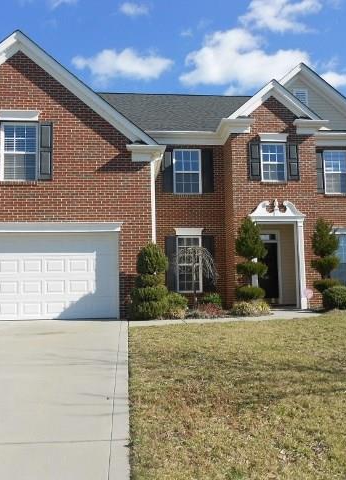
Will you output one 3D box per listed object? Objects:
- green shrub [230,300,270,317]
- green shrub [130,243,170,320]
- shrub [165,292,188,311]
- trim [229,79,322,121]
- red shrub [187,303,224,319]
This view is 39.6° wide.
[{"bbox_3d":[2.025,1.793,12.718,1.041,0.382,0.800,0,-5,-5],"label":"green shrub"},{"bbox_3d":[-0.569,0.995,11.521,0.922,1.839,0.913,0,-6,-5],"label":"green shrub"},{"bbox_3d":[0.065,1.592,12.161,0.652,0.525,0.650,0,-5,-5],"label":"shrub"},{"bbox_3d":[3.094,-4.297,14.927,2.943,1.319,0.355,0,-6,-5],"label":"trim"},{"bbox_3d":[0.890,1.838,12.579,0.850,0.400,0.800,0,-6,-5],"label":"red shrub"}]

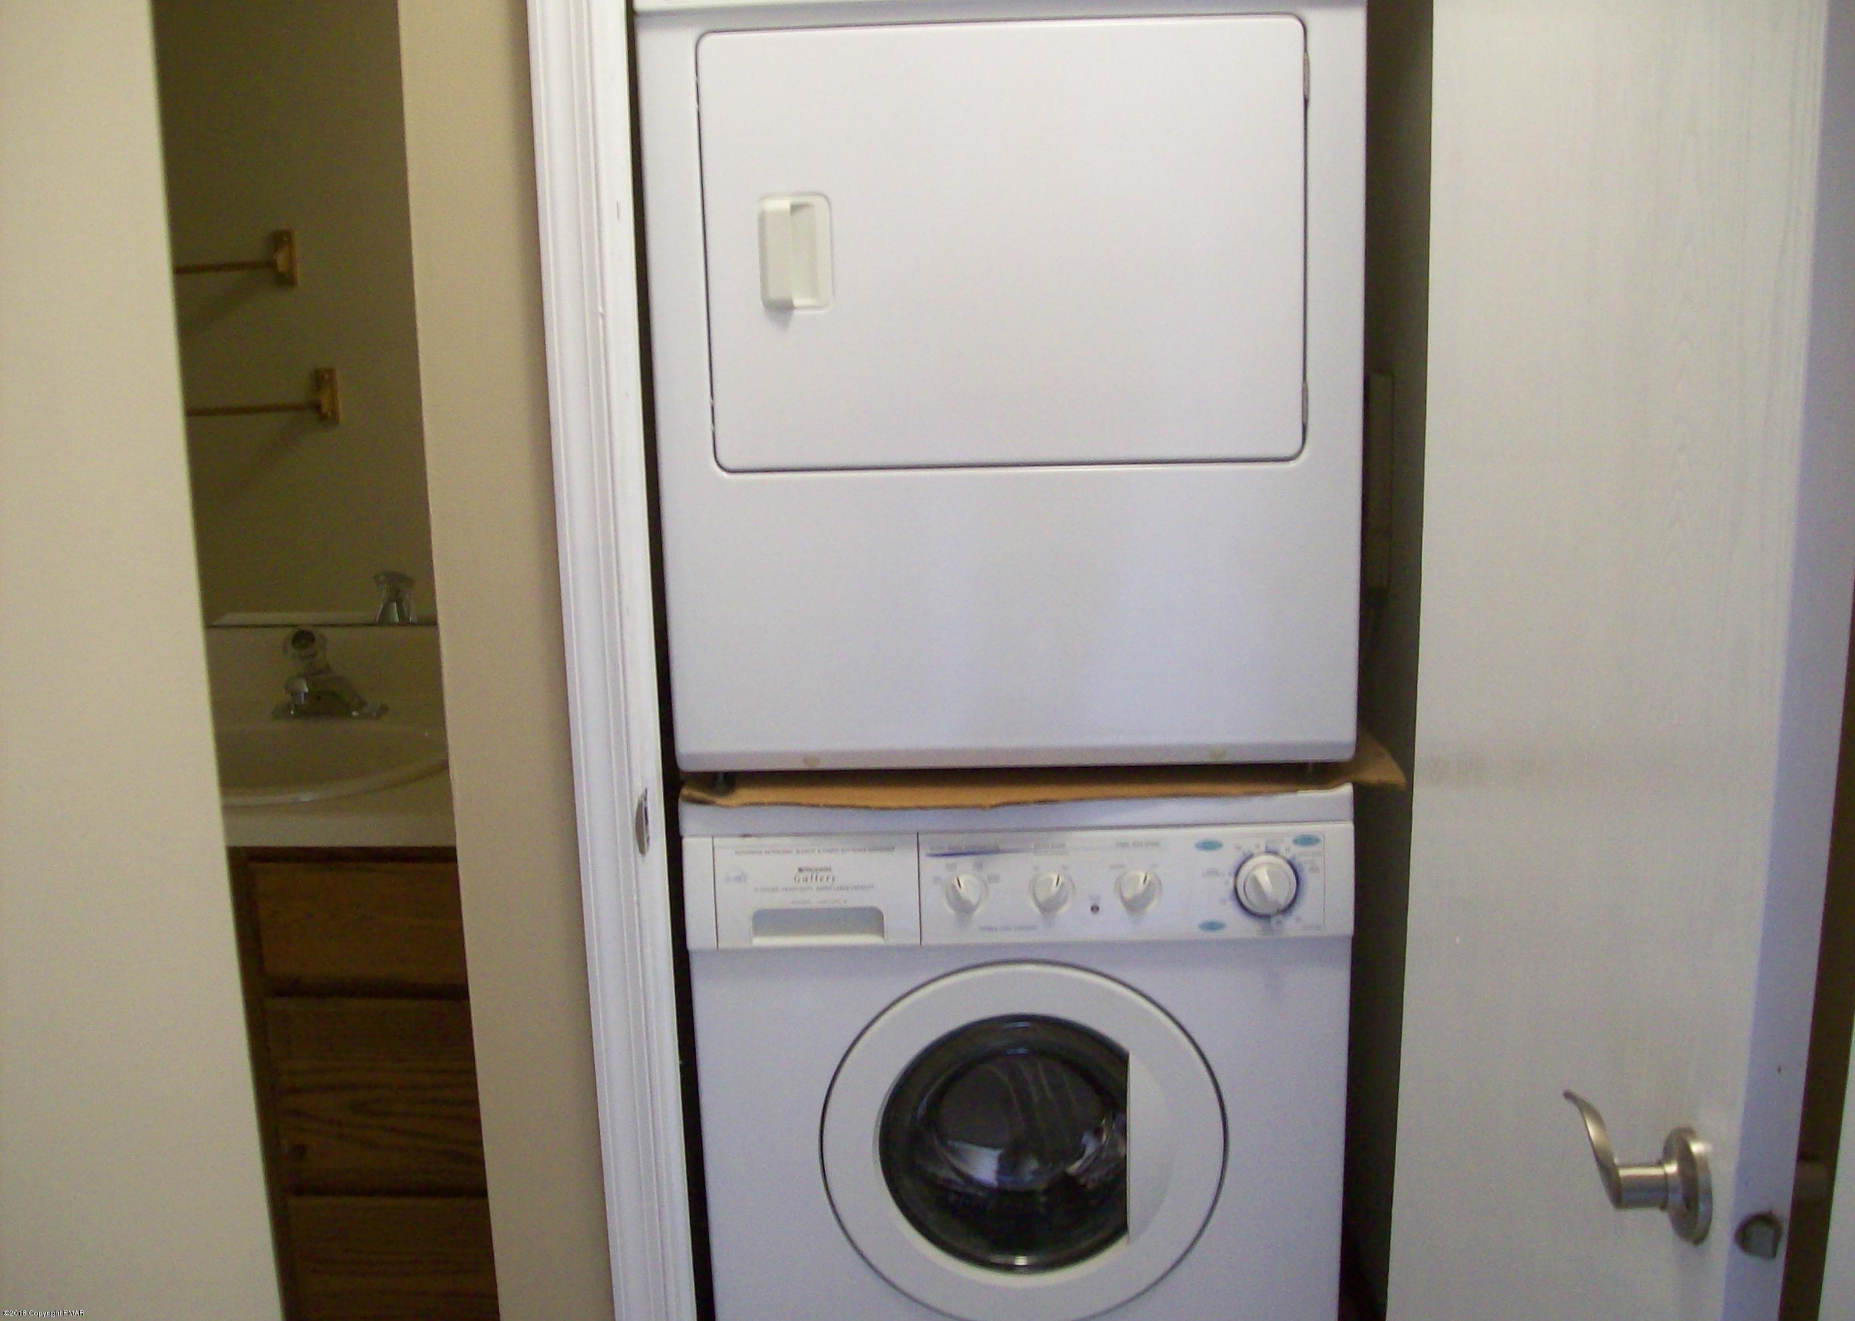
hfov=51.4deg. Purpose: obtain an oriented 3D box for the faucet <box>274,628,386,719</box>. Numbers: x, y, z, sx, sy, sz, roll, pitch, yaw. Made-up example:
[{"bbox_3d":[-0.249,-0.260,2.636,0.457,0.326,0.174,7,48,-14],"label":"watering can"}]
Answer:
[{"bbox_3d":[-0.806,0.019,2.545,0.150,0.120,0.142,-1,12,2],"label":"faucet"}]

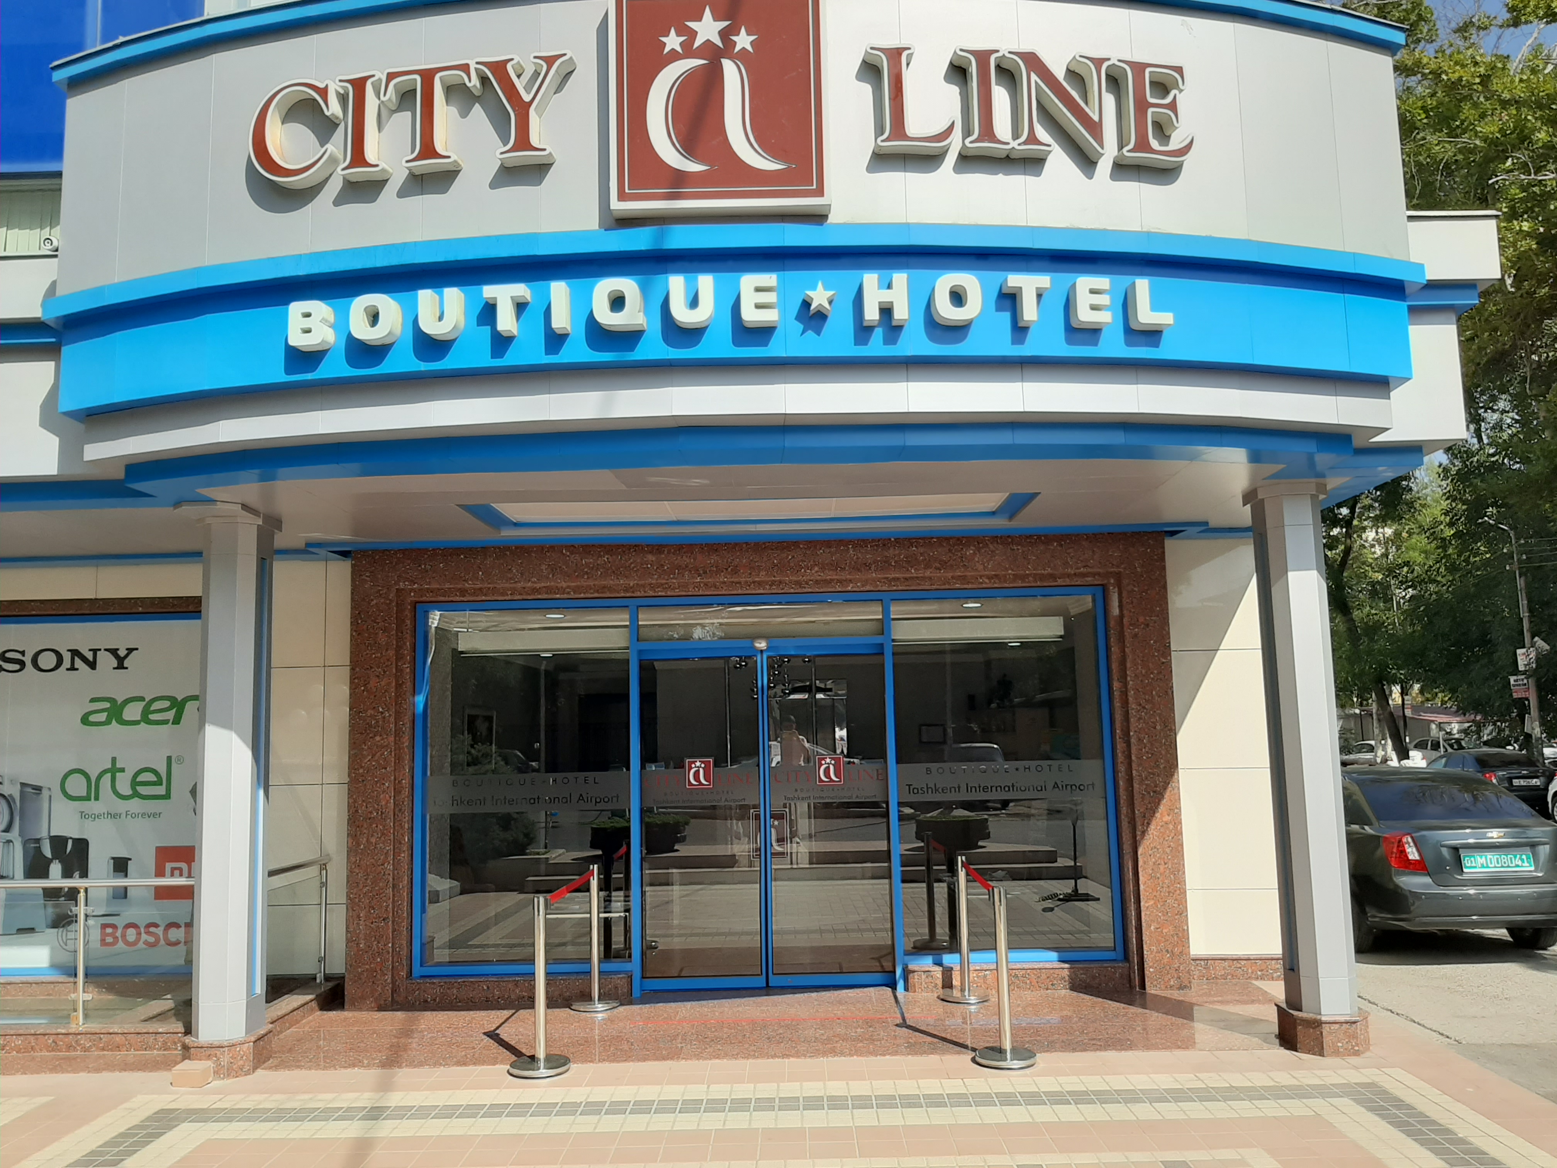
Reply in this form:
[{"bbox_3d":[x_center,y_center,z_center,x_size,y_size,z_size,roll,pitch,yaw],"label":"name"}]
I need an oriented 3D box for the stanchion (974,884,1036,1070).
[{"bbox_3d":[1.201,2.090,6.295,0.330,0.910,0.330,-2,-6,1],"label":"stanchion"}]

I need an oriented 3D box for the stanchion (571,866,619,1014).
[{"bbox_3d":[-1.223,2.344,7.789,0.330,0.910,0.330,-2,-6,1],"label":"stanchion"}]

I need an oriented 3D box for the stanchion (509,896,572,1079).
[{"bbox_3d":[-1.300,2.175,6.375,0.330,0.910,0.330,-2,-6,1],"label":"stanchion"}]

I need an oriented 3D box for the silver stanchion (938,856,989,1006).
[{"bbox_3d":[1.208,2.272,7.745,0.330,0.910,0.330,-2,-6,1],"label":"silver stanchion"}]

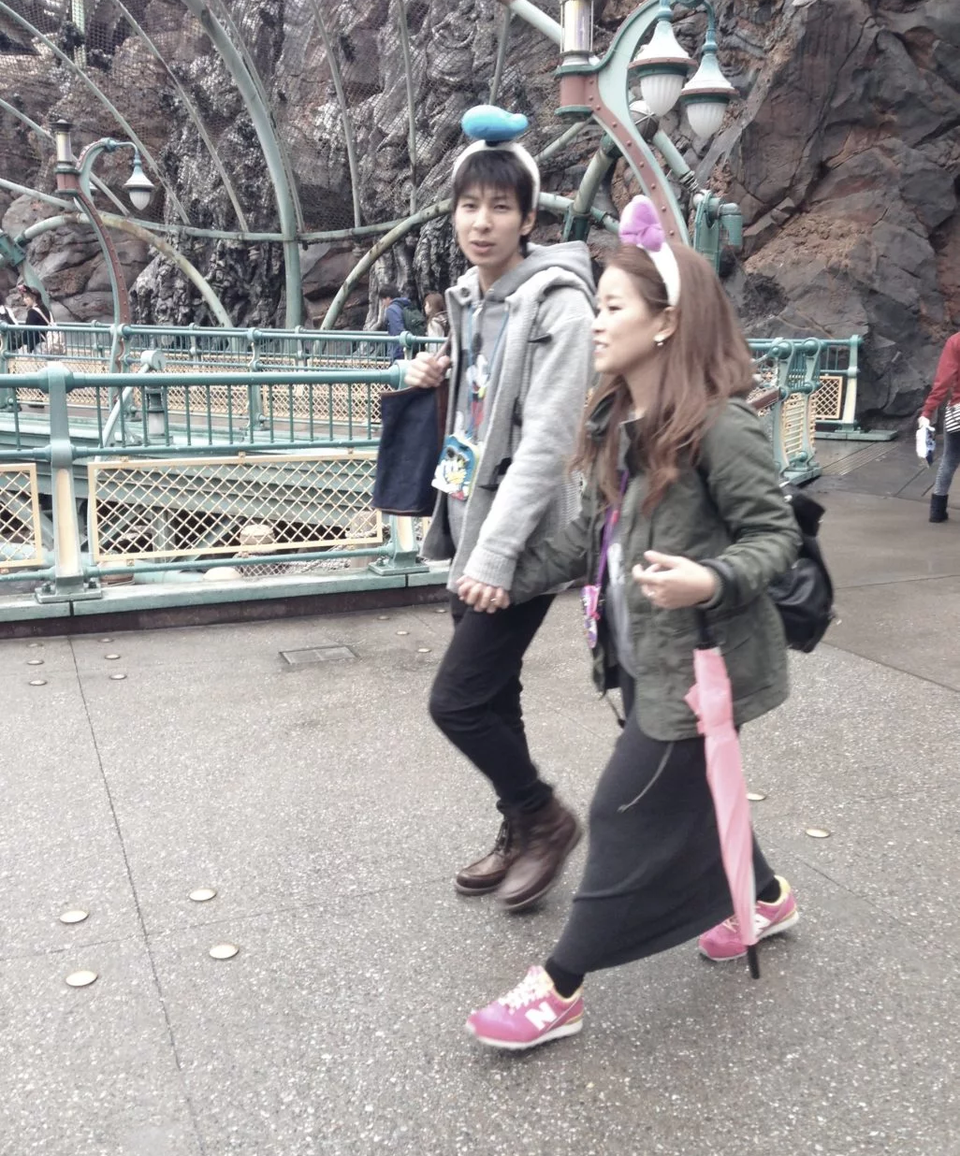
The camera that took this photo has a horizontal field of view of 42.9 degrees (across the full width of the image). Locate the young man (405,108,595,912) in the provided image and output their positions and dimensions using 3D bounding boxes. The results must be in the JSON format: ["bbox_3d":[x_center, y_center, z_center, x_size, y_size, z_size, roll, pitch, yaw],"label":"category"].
[{"bbox_3d":[0.085,-0.128,2.885,0.500,1.830,0.540,-8,14,-35],"label":"young man"}]

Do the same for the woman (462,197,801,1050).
[{"bbox_3d":[0.335,0.082,2.442,0.840,1.600,0.550,-7,14,-29],"label":"woman"}]

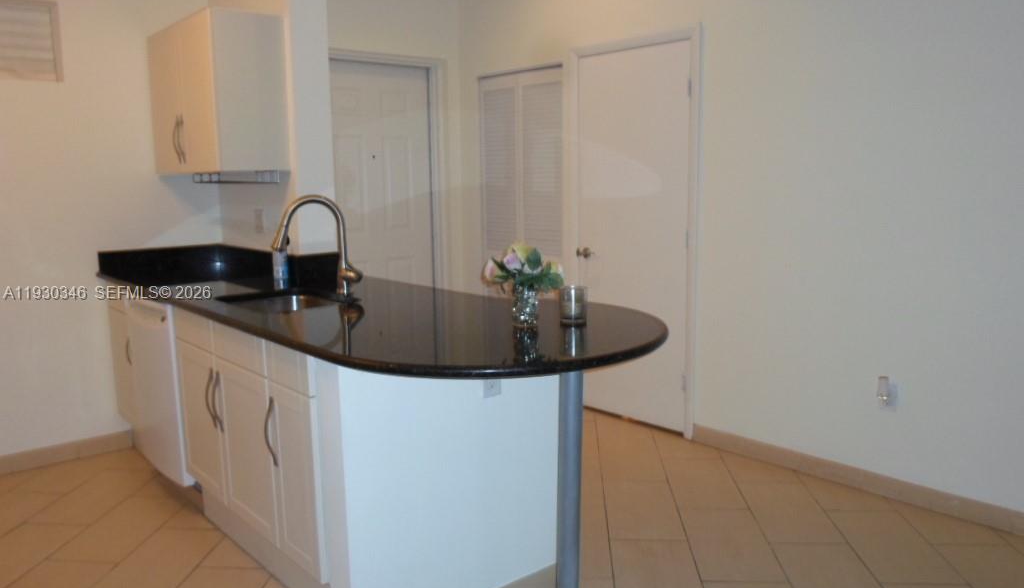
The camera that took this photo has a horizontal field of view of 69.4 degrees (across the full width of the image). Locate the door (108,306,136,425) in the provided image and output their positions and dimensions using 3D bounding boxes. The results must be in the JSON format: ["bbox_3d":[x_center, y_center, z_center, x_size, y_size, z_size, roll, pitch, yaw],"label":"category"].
[{"bbox_3d":[-1.870,0.366,3.599,0.023,0.570,0.415,-8,11,-41],"label":"door"}]

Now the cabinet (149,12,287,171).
[{"bbox_3d":[-1.418,-0.917,3.536,0.322,0.676,0.863,-8,11,-41],"label":"cabinet"}]

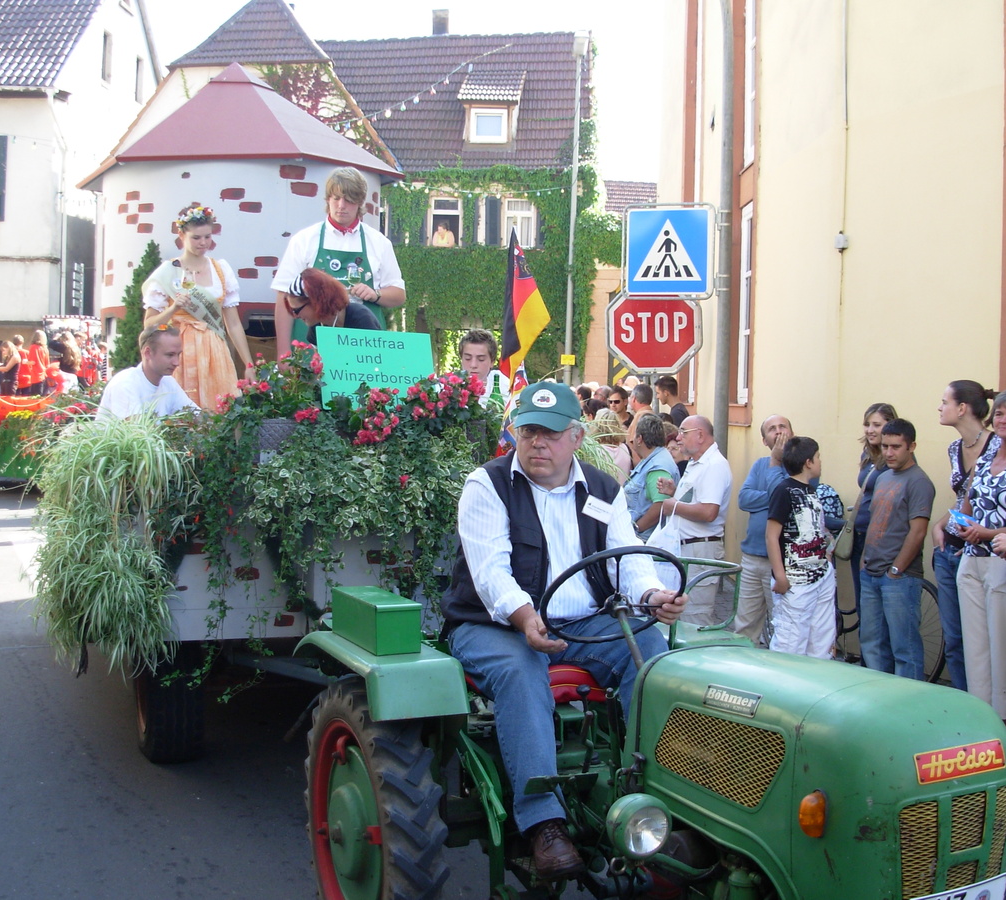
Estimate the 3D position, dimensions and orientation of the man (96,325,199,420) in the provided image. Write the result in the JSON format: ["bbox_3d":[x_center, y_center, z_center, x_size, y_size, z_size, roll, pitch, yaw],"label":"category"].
[{"bbox_3d":[-1.516,0.030,5.650,0.540,1.150,0.480,2,3,30],"label":"man"}]

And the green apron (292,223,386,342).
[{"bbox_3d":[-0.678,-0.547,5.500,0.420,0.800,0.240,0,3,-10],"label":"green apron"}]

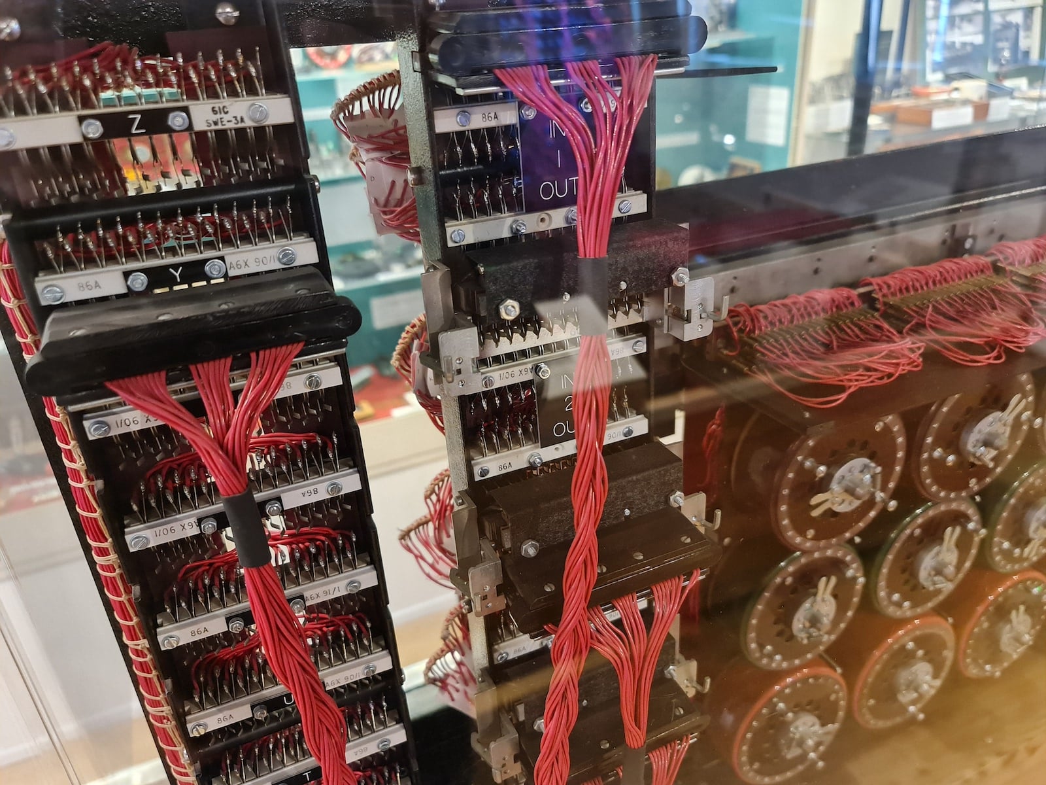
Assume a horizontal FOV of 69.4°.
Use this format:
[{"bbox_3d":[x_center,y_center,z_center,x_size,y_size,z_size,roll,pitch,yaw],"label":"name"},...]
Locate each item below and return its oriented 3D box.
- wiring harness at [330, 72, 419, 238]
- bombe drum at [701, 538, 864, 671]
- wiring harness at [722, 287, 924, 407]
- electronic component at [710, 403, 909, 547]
[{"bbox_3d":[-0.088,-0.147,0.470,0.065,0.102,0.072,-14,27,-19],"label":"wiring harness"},{"bbox_3d":[0.239,0.182,0.672,0.126,0.126,0.066,-14,27,-19],"label":"bombe drum"},{"bbox_3d":[0.235,-0.042,0.589,0.137,0.045,0.108,-14,27,-19],"label":"wiring harness"},{"bbox_3d":[0.242,0.061,0.604,0.126,0.126,0.066,-14,27,-19],"label":"electronic component"}]

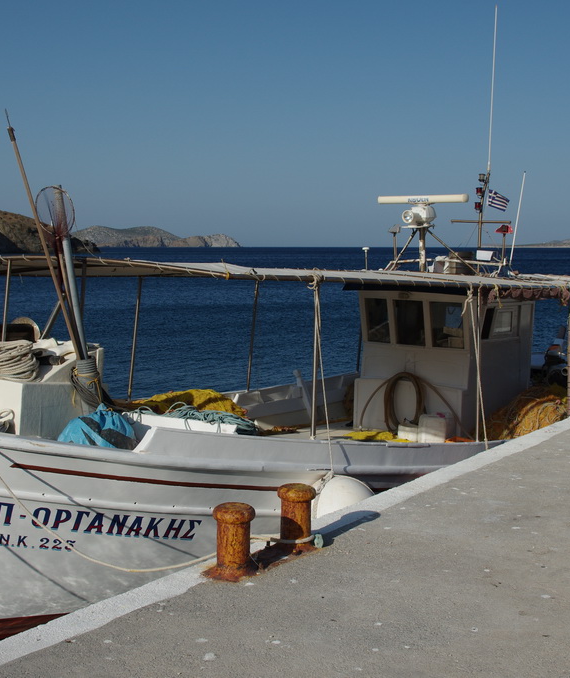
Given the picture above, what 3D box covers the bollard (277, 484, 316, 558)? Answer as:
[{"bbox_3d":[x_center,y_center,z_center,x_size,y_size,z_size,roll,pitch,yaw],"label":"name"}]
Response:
[{"bbox_3d":[0.068,1.011,5.929,0.245,0.355,0.245,0,5,0],"label":"bollard"}]

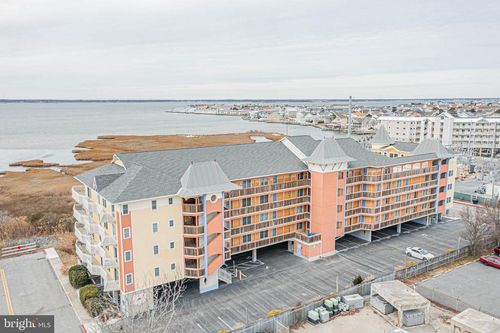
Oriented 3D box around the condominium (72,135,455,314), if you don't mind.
[{"bbox_3d":[8.200,4.000,73.500,74.000,20.000,20.500,-6,12,-32],"label":"condominium"}]

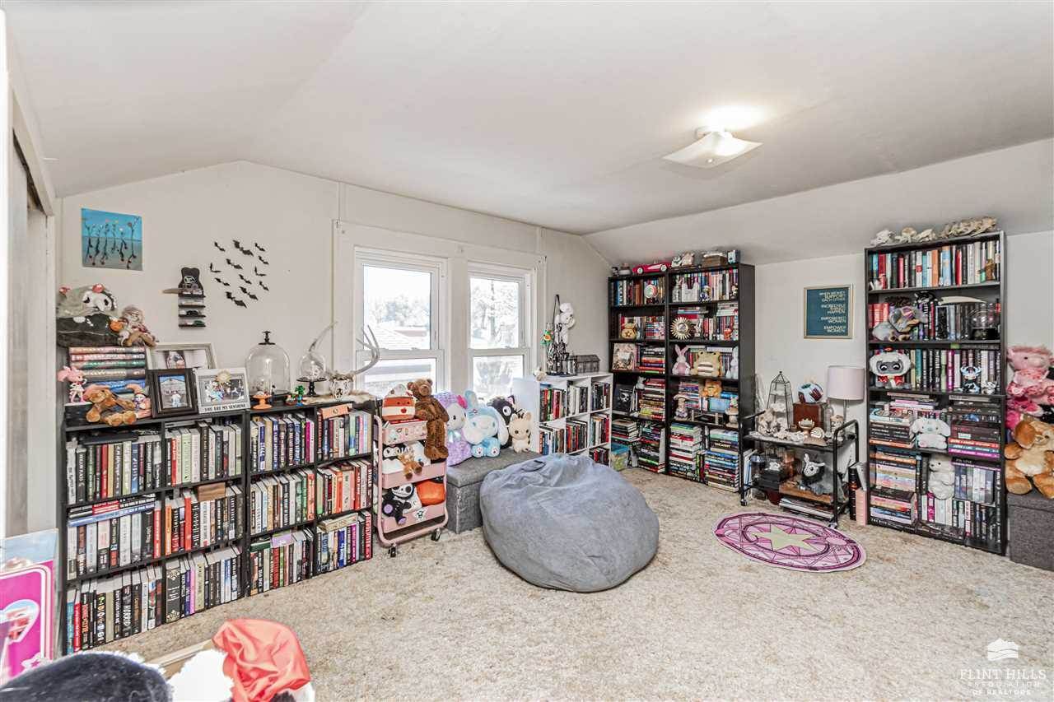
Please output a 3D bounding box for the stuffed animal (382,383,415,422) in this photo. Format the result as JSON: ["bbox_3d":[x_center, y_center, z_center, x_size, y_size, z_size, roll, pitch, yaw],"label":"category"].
[{"bbox_3d":[-0.749,0.306,2.550,0.180,0.210,0.160,0,0,-30],"label":"stuffed animal"}]

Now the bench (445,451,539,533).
[{"bbox_3d":[-0.265,0.935,3.070,0.750,0.370,0.380,0,0,-43],"label":"bench"}]

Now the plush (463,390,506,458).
[{"bbox_3d":[-0.313,0.541,3.240,0.310,0.470,0.260,0,0,-18],"label":"plush"}]

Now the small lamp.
[{"bbox_3d":[2.224,0.356,3.060,0.216,0.500,0.216,0,1,43],"label":"small lamp"}]

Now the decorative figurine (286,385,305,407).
[{"bbox_3d":[-1.130,0.225,2.145,0.085,0.105,0.060,0,0,-41],"label":"decorative figurine"}]

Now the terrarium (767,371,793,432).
[{"bbox_3d":[1.940,0.385,3.380,0.170,0.450,0.170,0,0,37],"label":"terrarium"}]

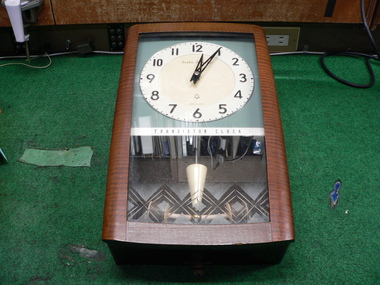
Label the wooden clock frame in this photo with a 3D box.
[{"bbox_3d":[0.013,-0.027,0.740,0.281,0.099,0.497,0,52,0],"label":"wooden clock frame"}]

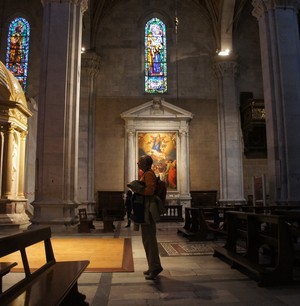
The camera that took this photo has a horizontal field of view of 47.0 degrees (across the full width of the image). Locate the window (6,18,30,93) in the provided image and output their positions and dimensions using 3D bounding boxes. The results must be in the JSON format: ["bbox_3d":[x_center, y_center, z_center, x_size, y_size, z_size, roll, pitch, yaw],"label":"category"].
[{"bbox_3d":[-8.223,-6.058,21.508,1.362,5.076,0.200,0,-8,-4],"label":"window"}]

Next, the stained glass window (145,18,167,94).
[{"bbox_3d":[0.394,-6.268,22.161,1.433,5.121,0.200,0,-8,-4],"label":"stained glass window"}]

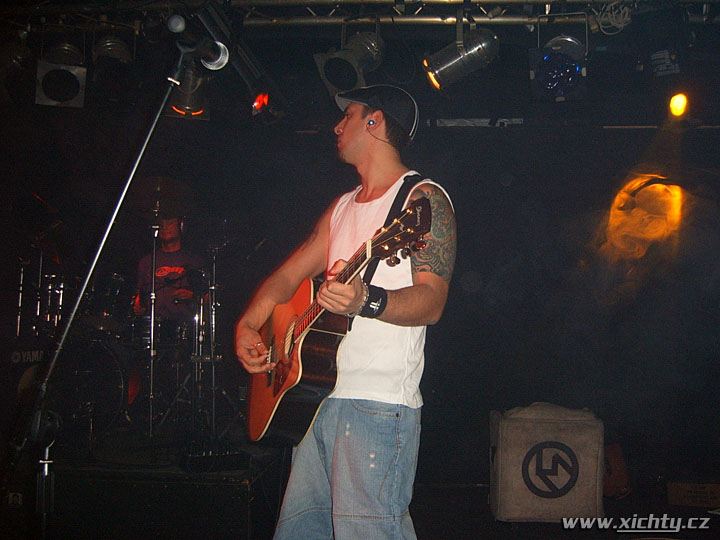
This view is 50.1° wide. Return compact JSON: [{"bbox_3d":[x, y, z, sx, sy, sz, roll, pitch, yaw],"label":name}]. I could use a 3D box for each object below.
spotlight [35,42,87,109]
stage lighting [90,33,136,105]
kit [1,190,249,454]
[{"bbox_3d":[-1.714,-1.142,4.355,0.250,0.420,0.250,-2,-48,-29],"label":"spotlight"},{"bbox_3d":[-1.377,-1.167,4.336,0.250,0.420,0.250,1,-43,-15],"label":"stage lighting"},{"bbox_3d":[-1.461,0.283,4.900,1.450,1.500,1.250,-2,-5,12],"label":"kit"}]

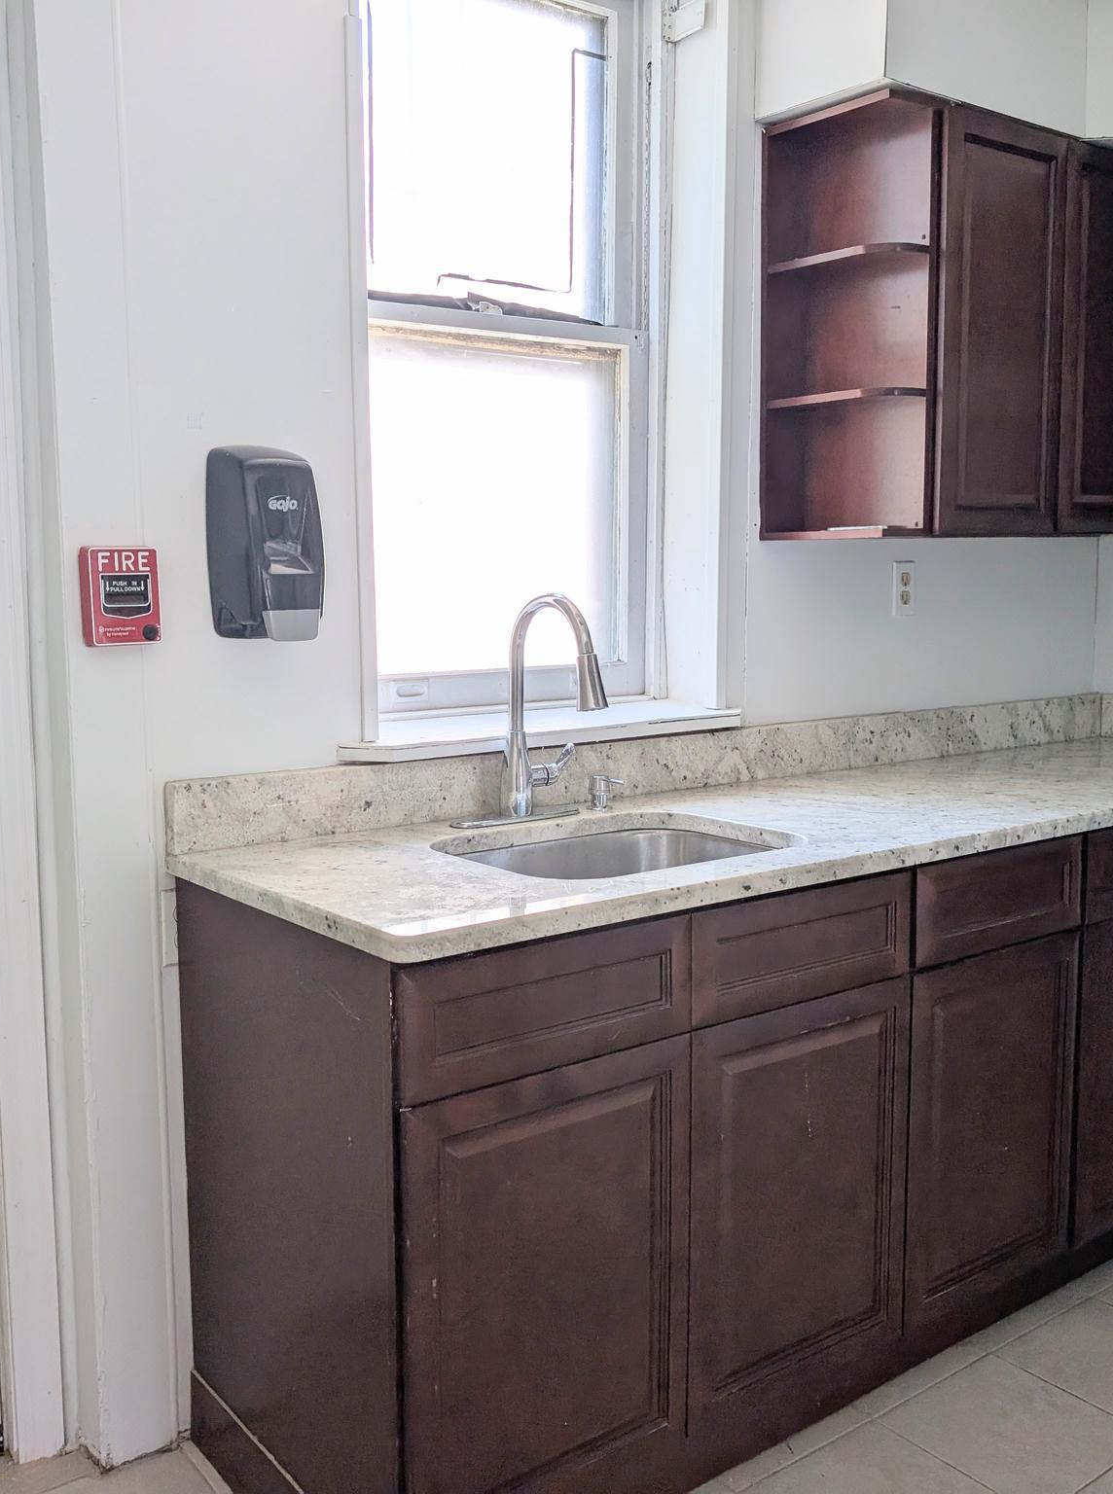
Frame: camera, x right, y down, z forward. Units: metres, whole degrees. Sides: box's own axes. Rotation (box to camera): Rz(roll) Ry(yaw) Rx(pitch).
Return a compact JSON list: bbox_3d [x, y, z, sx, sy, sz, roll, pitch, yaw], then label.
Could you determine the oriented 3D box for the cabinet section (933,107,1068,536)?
[{"bbox_3d":[0.766,-0.803,2.753,0.381,0.766,0.295,-5,8,-37],"label":"cabinet section"}]

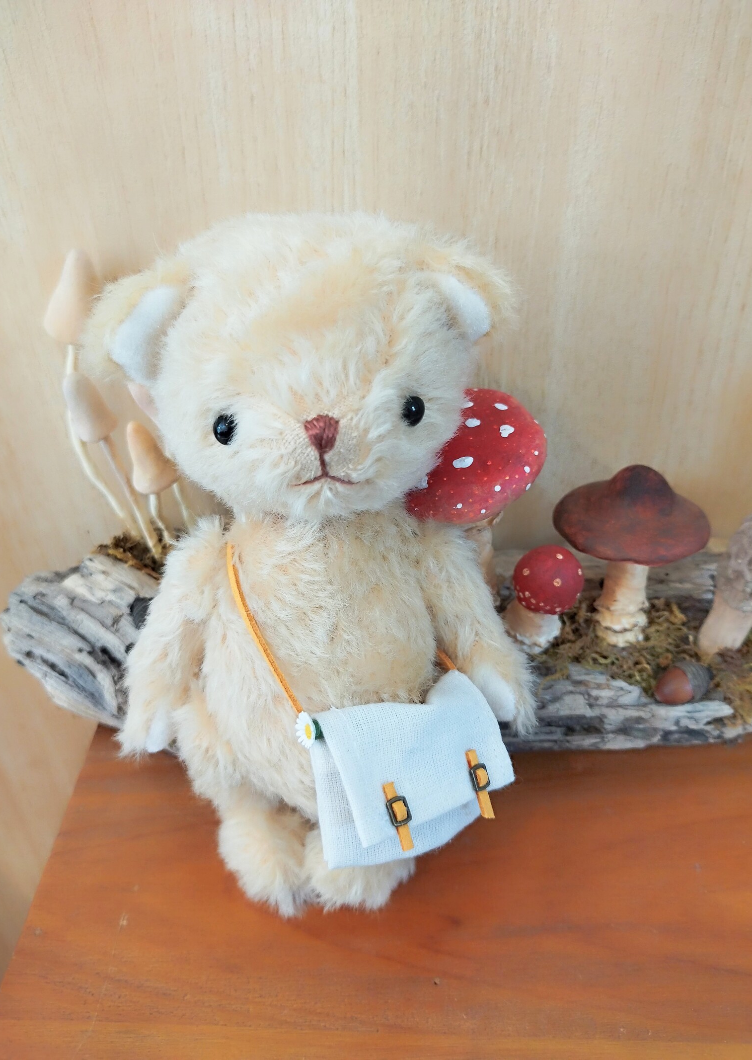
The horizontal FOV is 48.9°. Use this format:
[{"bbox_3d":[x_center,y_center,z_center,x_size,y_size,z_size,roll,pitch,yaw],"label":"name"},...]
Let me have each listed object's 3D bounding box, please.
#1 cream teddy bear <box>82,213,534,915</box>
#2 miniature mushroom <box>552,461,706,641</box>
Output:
[{"bbox_3d":[-0.016,0.016,0.252,0.129,0.217,0.082,0,31,-5],"label":"cream teddy bear"},{"bbox_3d":[0.103,0.010,0.332,0.059,0.078,0.059,-4,35,2],"label":"miniature mushroom"}]

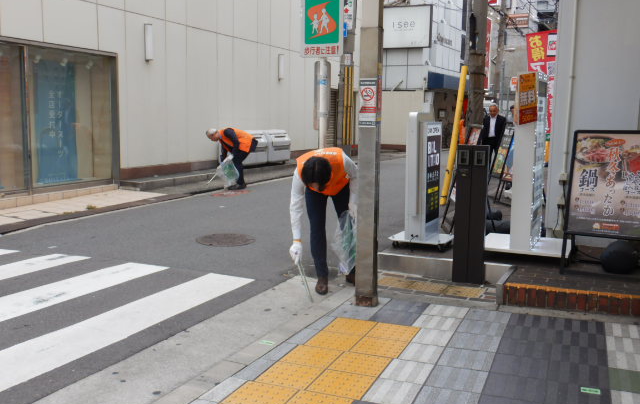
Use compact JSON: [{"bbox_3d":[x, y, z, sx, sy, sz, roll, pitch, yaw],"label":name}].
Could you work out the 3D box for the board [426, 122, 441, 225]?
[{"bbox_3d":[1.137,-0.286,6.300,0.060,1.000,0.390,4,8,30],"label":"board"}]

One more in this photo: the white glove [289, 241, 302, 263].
[{"bbox_3d":[-0.190,0.392,4.880,0.100,0.185,0.110,2,7,9],"label":"white glove"}]

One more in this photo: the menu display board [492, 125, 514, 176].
[{"bbox_3d":[2.978,-0.828,10.200,0.050,0.890,0.590,15,6,-3],"label":"menu display board"}]

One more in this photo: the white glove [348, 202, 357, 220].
[{"bbox_3d":[0.275,0.078,5.150,0.100,0.170,0.110,1,7,6],"label":"white glove"}]

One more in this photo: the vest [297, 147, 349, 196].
[{"bbox_3d":[0.020,-0.238,5.080,0.420,0.280,0.550,1,-17,7],"label":"vest"}]

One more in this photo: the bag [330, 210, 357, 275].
[{"bbox_3d":[0.228,0.335,5.200,0.280,0.530,0.240,1,7,6],"label":"bag"}]

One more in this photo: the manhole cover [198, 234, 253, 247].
[{"bbox_3d":[-1.113,0.453,7.400,0.680,0.030,0.680,1,7,0],"label":"manhole cover"}]

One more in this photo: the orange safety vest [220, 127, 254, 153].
[{"bbox_3d":[-1.693,-1.272,12.900,0.620,0.310,0.450,25,2,-11],"label":"orange safety vest"}]

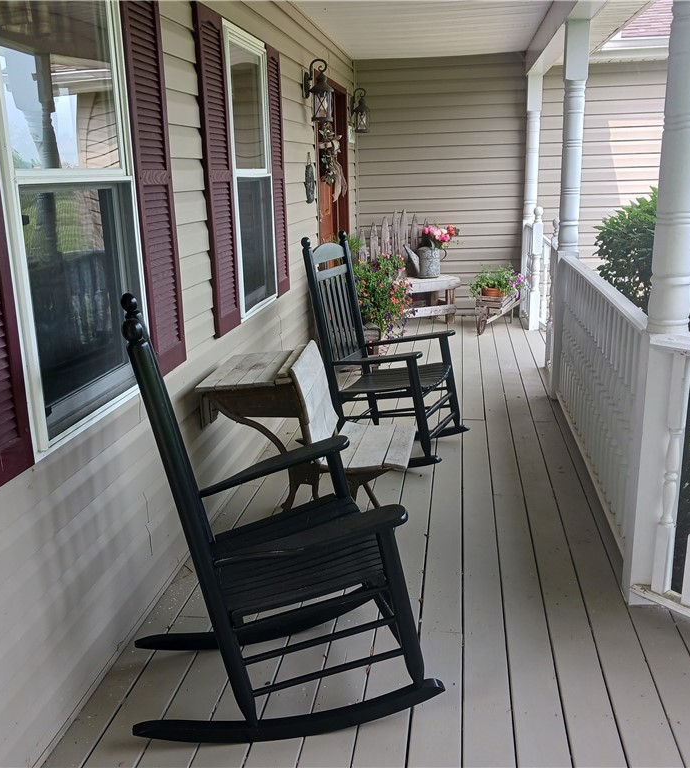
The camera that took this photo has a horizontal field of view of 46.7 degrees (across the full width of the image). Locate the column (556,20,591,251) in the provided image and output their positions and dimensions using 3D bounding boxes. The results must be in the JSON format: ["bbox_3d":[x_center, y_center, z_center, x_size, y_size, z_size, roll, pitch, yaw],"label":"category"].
[{"bbox_3d":[1.403,-1.502,4.920,0.126,1.364,0.126,1,15,8],"label":"column"}]

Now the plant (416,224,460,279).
[{"bbox_3d":[0.900,-1.292,7.796,0.423,0.523,0.348,1,15,8],"label":"plant"}]

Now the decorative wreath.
[{"bbox_3d":[-0.106,-1.809,6.557,0.159,0.587,0.398,1,15,8],"label":"decorative wreath"}]

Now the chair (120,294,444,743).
[{"bbox_3d":[-0.197,0.349,2.240,0.860,1.197,0.667,-5,16,-13],"label":"chair"}]

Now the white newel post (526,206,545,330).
[{"bbox_3d":[1.768,-1.059,7.369,0.095,1.135,0.095,1,15,8],"label":"white newel post"}]

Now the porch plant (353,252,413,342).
[{"bbox_3d":[0.293,-0.688,6.242,0.448,0.667,0.418,1,15,8],"label":"porch plant"}]

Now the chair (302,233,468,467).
[{"bbox_3d":[0.200,-0.176,4.160,0.824,1.187,0.653,5,17,24],"label":"chair"}]

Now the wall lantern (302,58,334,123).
[{"bbox_3d":[-0.172,-1.989,5.428,0.199,0.393,0.169,1,15,8],"label":"wall lantern"}]

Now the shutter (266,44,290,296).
[{"bbox_3d":[-0.393,-1.230,4.710,0.035,1.384,0.329,1,15,8],"label":"shutter"}]

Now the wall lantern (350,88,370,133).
[{"bbox_3d":[0.152,-2.578,7.554,0.189,0.393,0.169,1,15,8],"label":"wall lantern"}]

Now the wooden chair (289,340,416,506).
[{"bbox_3d":[0.050,0.235,3.487,0.498,0.751,0.518,1,15,8],"label":"wooden chair"}]

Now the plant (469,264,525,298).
[{"bbox_3d":[1.429,-0.962,7.501,0.518,0.329,0.438,1,15,8],"label":"plant"}]

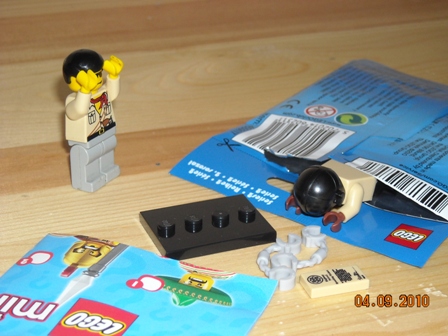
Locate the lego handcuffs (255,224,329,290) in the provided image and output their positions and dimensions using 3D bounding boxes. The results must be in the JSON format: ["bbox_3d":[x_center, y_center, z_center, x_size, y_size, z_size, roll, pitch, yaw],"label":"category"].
[{"bbox_3d":[0.018,0.023,0.292,0.016,0.004,0.030,13,29,23],"label":"lego handcuffs"}]

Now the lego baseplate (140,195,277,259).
[{"bbox_3d":[-0.005,0.016,0.305,0.032,0.005,0.024,-9,28,-19],"label":"lego baseplate"}]

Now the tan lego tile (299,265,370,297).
[{"bbox_3d":[0.028,0.029,0.281,0.016,0.003,0.008,-7,27,-16],"label":"tan lego tile"}]

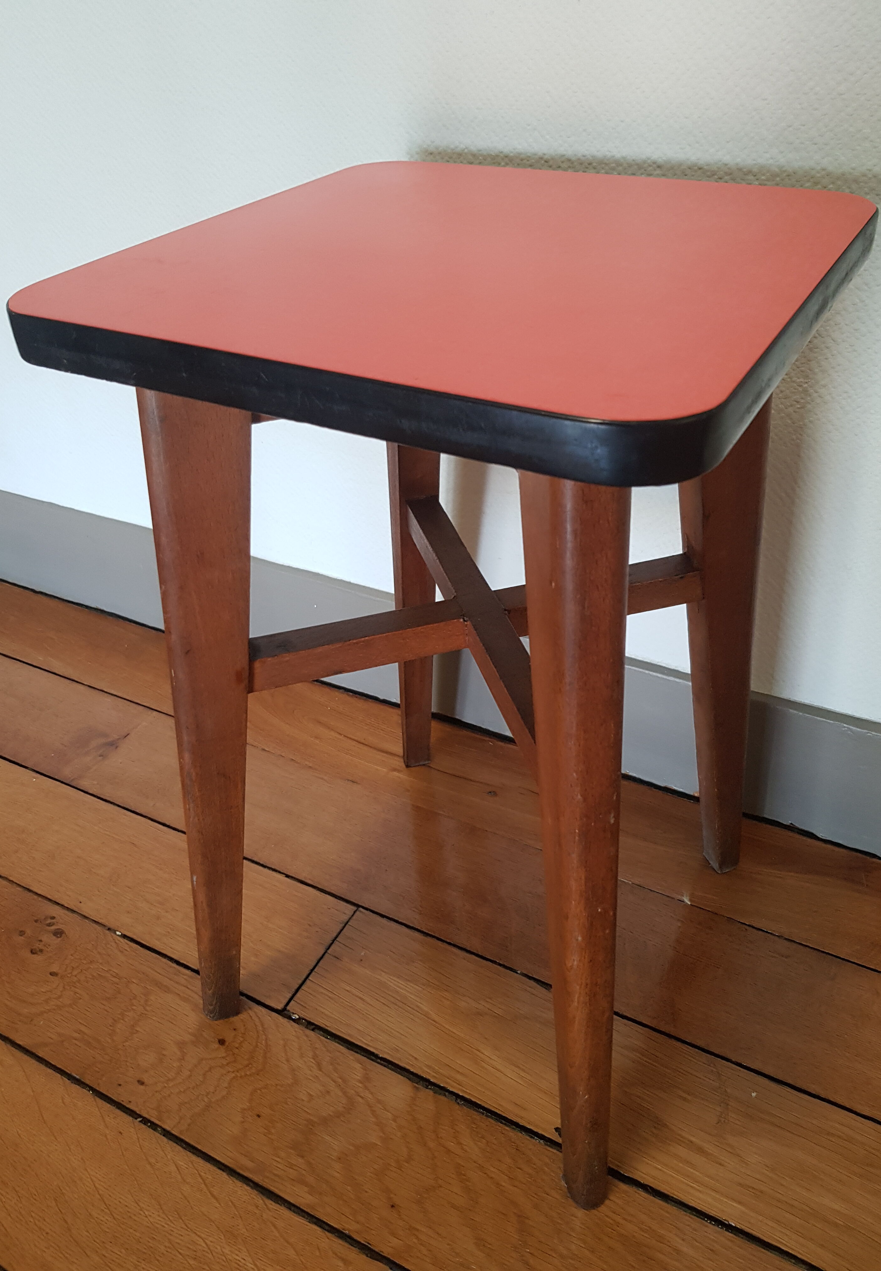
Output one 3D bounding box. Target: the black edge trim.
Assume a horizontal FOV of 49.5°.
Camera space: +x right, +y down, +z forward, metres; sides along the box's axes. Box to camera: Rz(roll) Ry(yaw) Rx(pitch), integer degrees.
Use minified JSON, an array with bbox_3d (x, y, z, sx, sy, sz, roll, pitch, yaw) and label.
[{"bbox_3d":[0.014,-0.155,0.405,0.281,0.021,0.281,17,41,25],"label":"black edge trim"}]

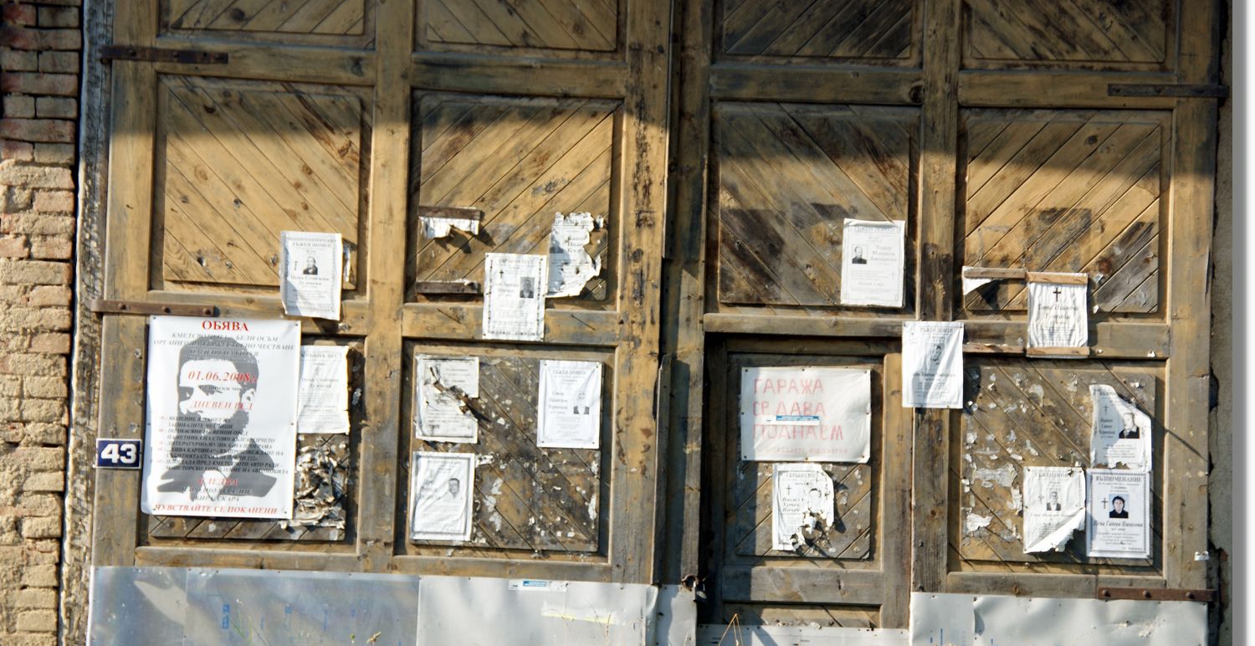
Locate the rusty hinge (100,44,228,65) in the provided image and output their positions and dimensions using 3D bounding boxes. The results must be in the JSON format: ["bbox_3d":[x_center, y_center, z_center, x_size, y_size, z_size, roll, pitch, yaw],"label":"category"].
[{"bbox_3d":[-1.594,-0.922,14.396,0.440,0.045,0.020,3,-2,0],"label":"rusty hinge"}]

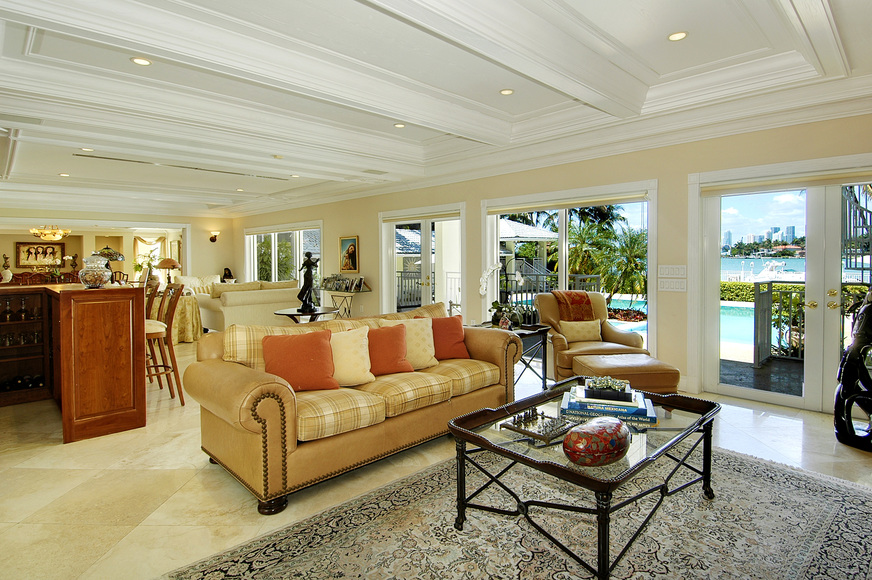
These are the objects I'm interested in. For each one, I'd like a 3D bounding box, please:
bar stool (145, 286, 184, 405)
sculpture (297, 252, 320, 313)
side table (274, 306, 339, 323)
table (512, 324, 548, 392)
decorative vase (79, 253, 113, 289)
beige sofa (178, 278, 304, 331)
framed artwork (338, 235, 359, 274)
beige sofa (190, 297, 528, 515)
[{"bbox_3d":[-2.614,0.510,3.954,0.535,1.133,0.443,-5,7,-43],"label":"bar stool"},{"bbox_3d":[-1.627,-0.104,5.499,0.278,0.743,0.227,1,5,14],"label":"sculpture"},{"bbox_3d":[-1.613,0.606,5.483,0.788,0.669,0.788,-5,7,-43],"label":"side table"},{"bbox_3d":[0.702,0.694,4.445,0.721,0.638,0.700,-5,7,-43],"label":"table"},{"bbox_3d":[-2.634,-0.143,3.359,0.211,0.278,0.211,-5,7,-43],"label":"decorative vase"},{"bbox_3d":[-3.661,0.242,8.730,1.647,0.875,1.050,-5,7,-43],"label":"beige sofa"},{"bbox_3d":[-1.701,-0.693,8.634,0.051,0.710,0.649,-5,7,-43],"label":"framed artwork"},{"bbox_3d":[-0.462,0.661,3.217,2.234,0.927,1.009,-5,6,-41],"label":"beige sofa"}]

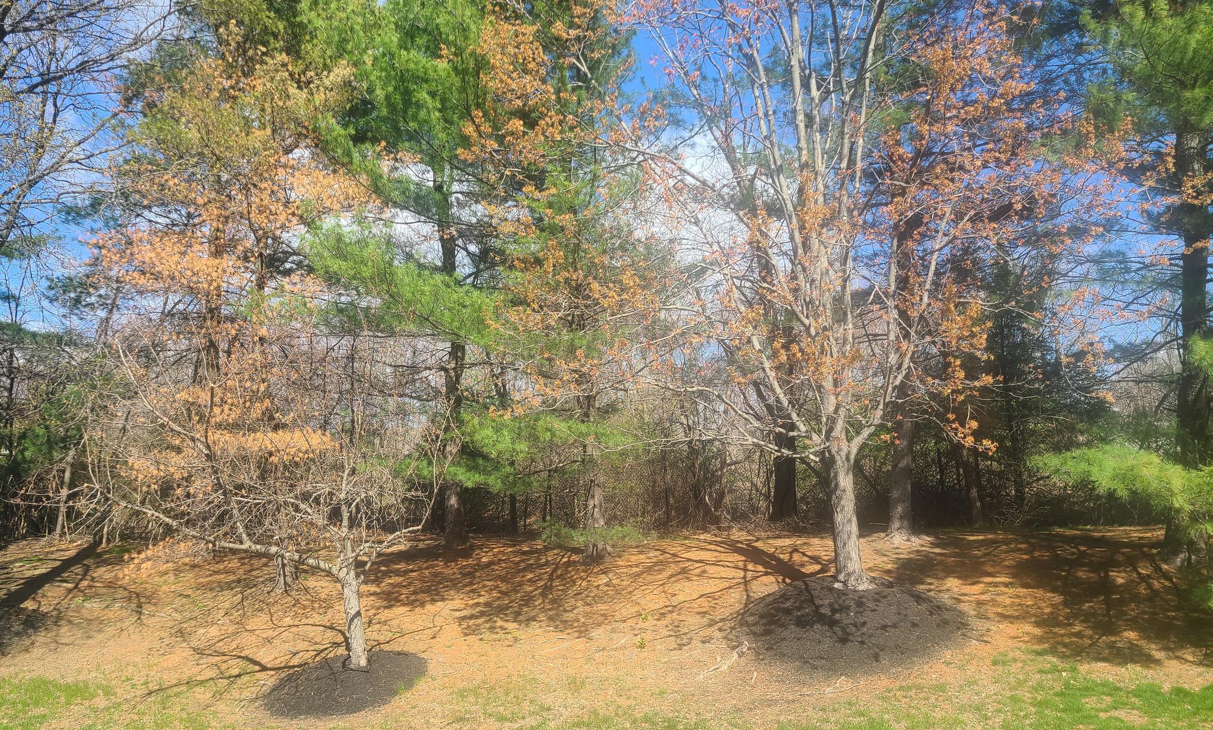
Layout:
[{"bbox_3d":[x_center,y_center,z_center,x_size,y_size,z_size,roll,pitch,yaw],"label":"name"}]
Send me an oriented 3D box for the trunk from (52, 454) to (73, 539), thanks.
[{"bbox_3d":[-7.881,1.908,13.200,0.220,1.222,0.165,7,0,0],"label":"trunk"}]

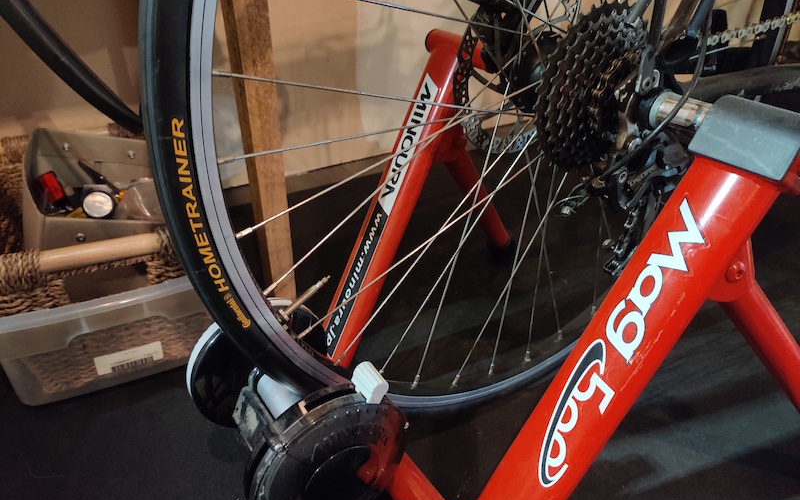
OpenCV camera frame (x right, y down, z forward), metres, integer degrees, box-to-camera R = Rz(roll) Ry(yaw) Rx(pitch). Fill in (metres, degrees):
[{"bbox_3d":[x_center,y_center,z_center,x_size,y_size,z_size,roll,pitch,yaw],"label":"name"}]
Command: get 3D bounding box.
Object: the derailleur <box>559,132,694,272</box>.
[{"bbox_3d":[0.187,-0.031,0.524,0.110,0.140,0.068,-19,35,-29],"label":"derailleur"}]

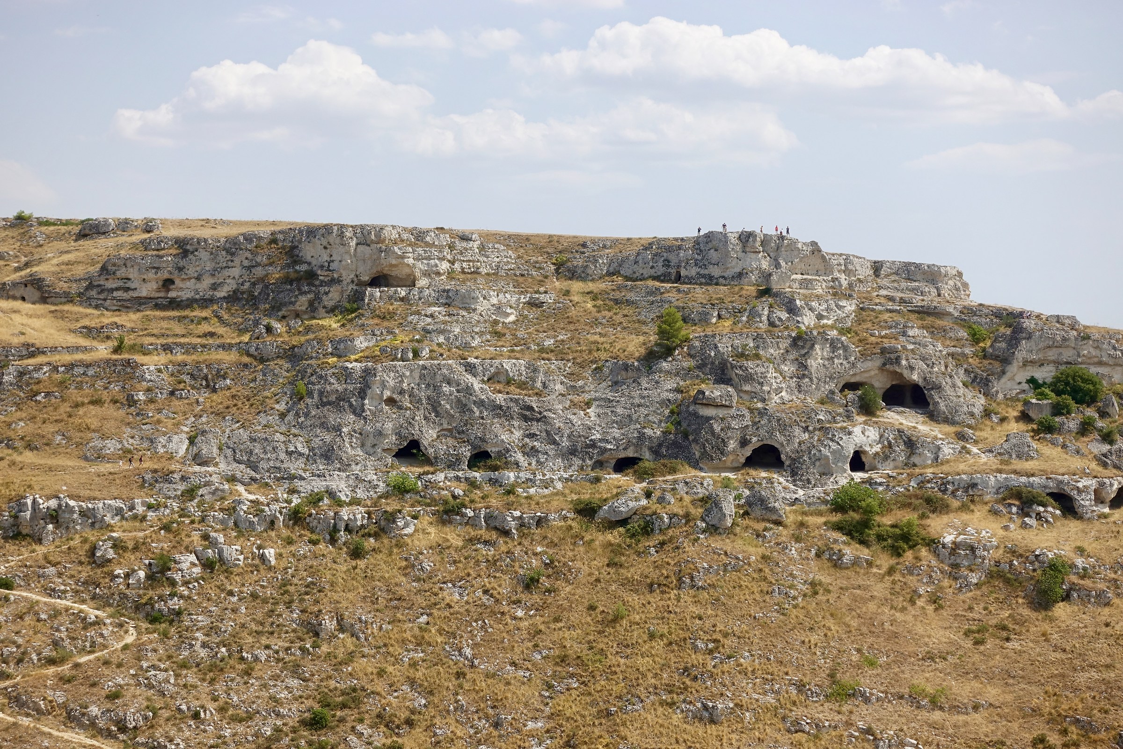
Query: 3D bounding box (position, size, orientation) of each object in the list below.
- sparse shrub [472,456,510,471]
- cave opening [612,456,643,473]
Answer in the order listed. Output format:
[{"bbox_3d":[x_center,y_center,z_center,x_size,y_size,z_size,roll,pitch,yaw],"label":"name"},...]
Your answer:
[{"bbox_3d":[-11.072,14.392,346.000,6.193,2.534,3.700,0,-1,0],"label":"sparse shrub"},{"bbox_3d":[10.560,14.340,343.000,5.230,2.660,2.800,0,0,0],"label":"cave opening"}]

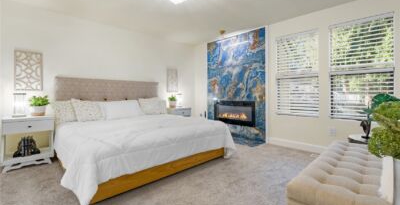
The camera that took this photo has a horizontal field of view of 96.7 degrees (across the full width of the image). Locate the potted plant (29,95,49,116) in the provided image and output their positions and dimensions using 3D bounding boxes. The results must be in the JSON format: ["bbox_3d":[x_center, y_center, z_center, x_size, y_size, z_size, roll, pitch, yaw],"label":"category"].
[{"bbox_3d":[-2.455,0.042,2.714,0.224,0.310,0.224,-2,3,-43],"label":"potted plant"}]

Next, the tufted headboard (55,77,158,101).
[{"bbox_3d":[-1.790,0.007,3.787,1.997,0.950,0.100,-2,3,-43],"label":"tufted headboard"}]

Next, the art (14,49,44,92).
[{"bbox_3d":[-2.789,-0.511,2.901,0.340,0.645,0.030,-2,3,-43],"label":"art"}]

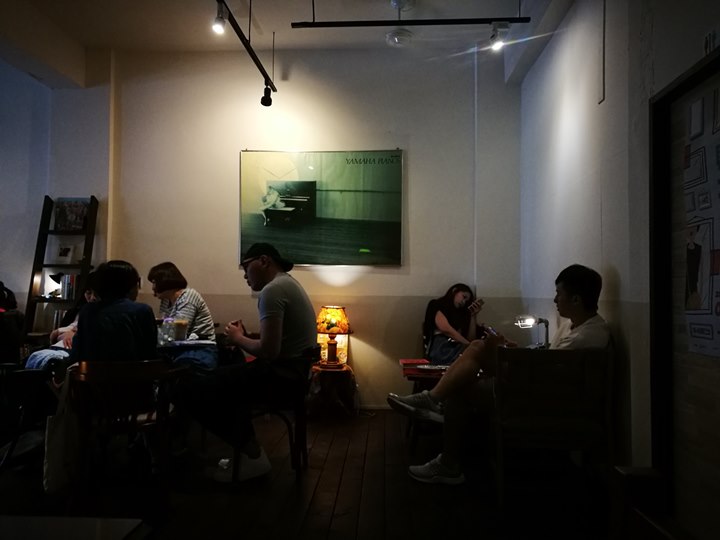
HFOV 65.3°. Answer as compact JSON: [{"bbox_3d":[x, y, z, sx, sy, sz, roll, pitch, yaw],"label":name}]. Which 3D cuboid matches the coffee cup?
[{"bbox_3d":[-1.013,0.336,3.170,0.090,0.125,0.090,0,-2,0],"label":"coffee cup"}]

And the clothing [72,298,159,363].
[{"bbox_3d":[-1.212,0.349,2.770,0.410,0.430,0.280,0,-2,9],"label":"clothing"}]

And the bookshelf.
[{"bbox_3d":[-2.461,0.266,4.592,0.450,1.790,0.460,0,-2,3],"label":"bookshelf"}]

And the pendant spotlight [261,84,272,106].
[{"bbox_3d":[-0.729,-1.361,4.380,0.090,0.165,0.120,0,-2,7],"label":"pendant spotlight"}]

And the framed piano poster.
[{"bbox_3d":[-0.334,-0.532,4.836,1.390,0.990,0.035,0,-2,3],"label":"framed piano poster"}]

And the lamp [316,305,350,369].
[{"bbox_3d":[-0.211,0.530,4.480,0.270,0.510,0.270,0,-2,3],"label":"lamp"}]

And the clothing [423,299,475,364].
[{"bbox_3d":[0.701,0.490,4.400,0.400,0.520,0.350,2,-2,-37],"label":"clothing"}]

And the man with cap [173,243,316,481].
[{"bbox_3d":[-0.602,0.489,3.006,0.760,1.270,0.520,0,-2,5],"label":"man with cap"}]

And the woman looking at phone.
[{"bbox_3d":[0.767,0.619,4.312,0.520,1.060,0.700,2,-2,-37],"label":"woman looking at phone"}]

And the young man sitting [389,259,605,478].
[{"bbox_3d":[0.677,0.550,2.824,1.060,1.150,0.560,0,-2,12],"label":"young man sitting"}]

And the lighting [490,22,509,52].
[{"bbox_3d":[0.852,-1.420,3.430,0.120,0.180,0.100,0,-2,-6],"label":"lighting"}]

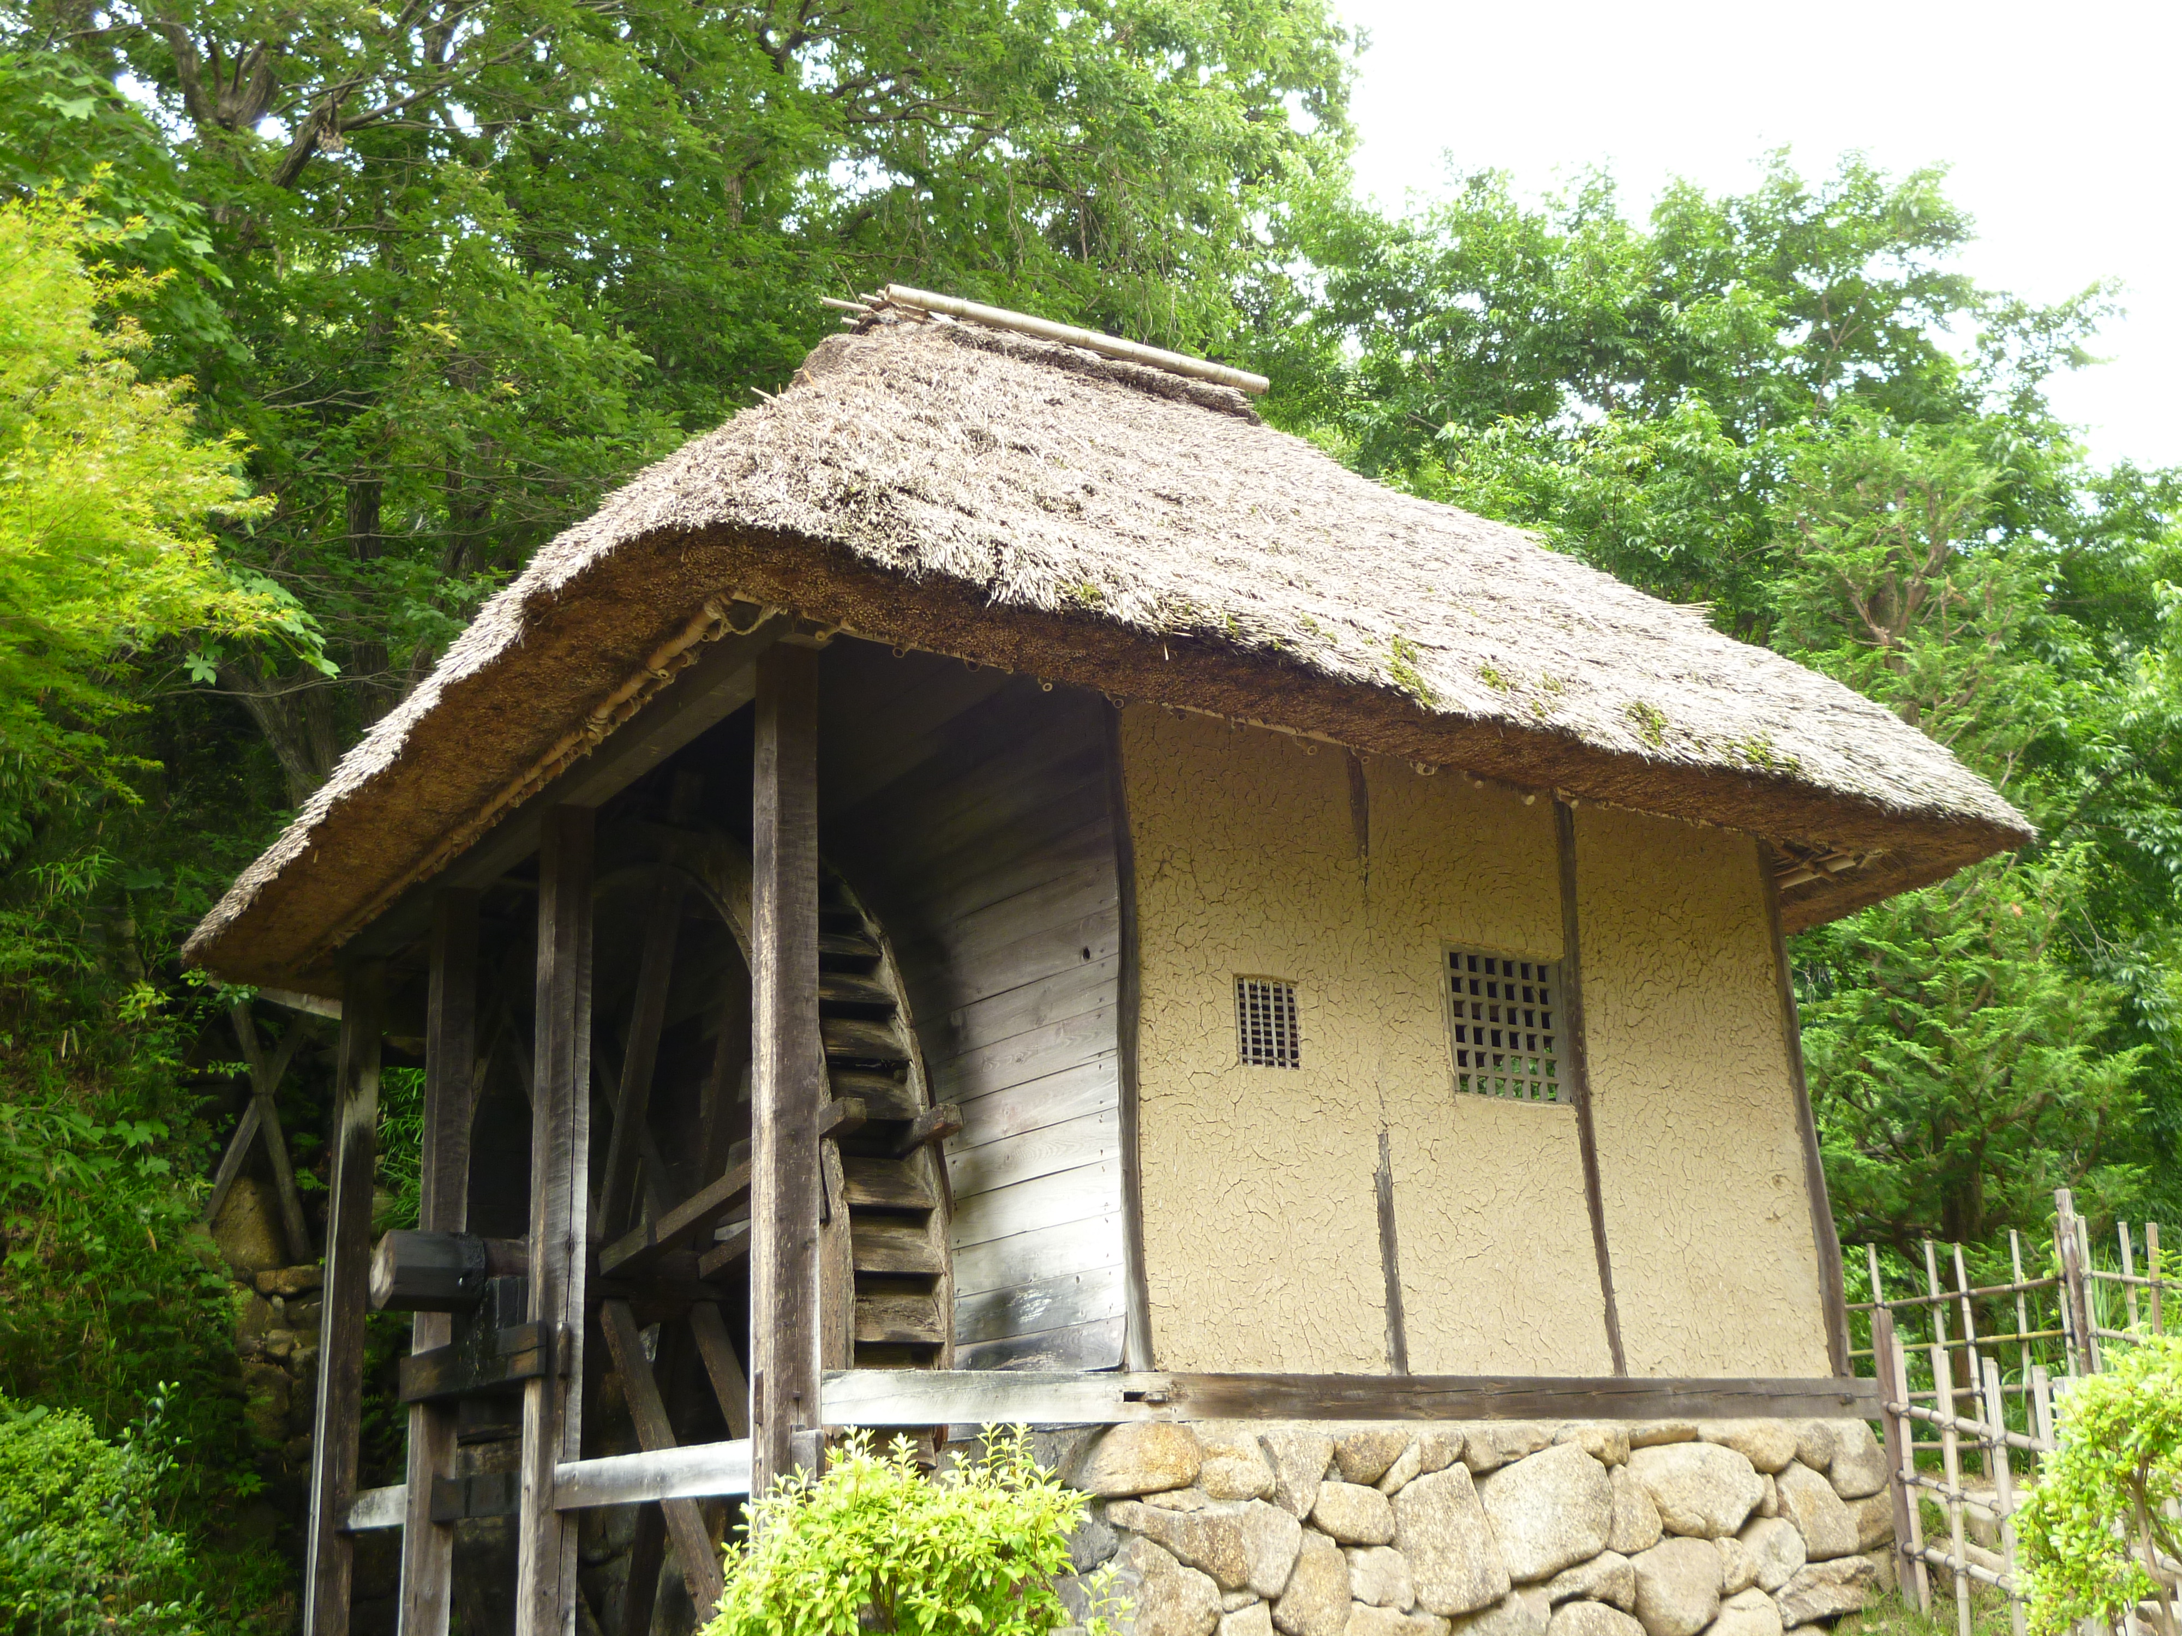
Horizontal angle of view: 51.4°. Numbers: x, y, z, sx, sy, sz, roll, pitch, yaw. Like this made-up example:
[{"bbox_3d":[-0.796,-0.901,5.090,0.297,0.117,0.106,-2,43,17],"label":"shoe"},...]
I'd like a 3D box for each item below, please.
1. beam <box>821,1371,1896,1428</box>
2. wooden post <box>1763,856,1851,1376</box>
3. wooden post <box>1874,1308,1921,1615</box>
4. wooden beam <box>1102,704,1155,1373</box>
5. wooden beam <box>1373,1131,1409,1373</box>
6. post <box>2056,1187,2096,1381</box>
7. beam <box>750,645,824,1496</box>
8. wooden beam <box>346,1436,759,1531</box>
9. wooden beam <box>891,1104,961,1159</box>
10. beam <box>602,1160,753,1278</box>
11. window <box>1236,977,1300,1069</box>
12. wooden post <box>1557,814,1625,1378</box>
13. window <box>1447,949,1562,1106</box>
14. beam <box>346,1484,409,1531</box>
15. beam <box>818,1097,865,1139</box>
[{"bbox_3d":[1.107,1.892,7.376,4.650,0.141,0.142,10,-22,-35],"label":"beam"},{"bbox_3d":[2.544,1.026,8.213,0.105,1.980,0.105,10,-21,-33],"label":"wooden post"},{"bbox_3d":[2.767,2.191,7.795,0.065,1.000,0.065,14,-24,-31],"label":"wooden post"},{"bbox_3d":[0.071,0.605,6.597,0.100,1.990,0.100,10,-21,-33],"label":"wooden beam"},{"bbox_3d":[0.948,1.421,7.426,0.090,0.787,0.090,10,-22,-35],"label":"wooden beam"},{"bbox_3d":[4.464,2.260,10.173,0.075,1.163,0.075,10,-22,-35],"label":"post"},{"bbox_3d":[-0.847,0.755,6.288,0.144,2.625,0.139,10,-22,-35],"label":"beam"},{"bbox_3d":[-1.793,2.170,7.299,0.090,0.135,3.412,10,-22,-35],"label":"wooden beam"},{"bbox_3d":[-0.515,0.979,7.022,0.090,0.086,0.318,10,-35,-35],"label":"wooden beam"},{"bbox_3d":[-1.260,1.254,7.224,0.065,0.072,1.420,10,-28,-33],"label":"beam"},{"bbox_3d":[0.561,0.673,7.386,0.263,0.289,0.060,10,-22,-35],"label":"window"},{"bbox_3d":[1.762,0.927,8.232,0.113,2.148,0.105,10,-22,-35],"label":"wooden post"},{"bbox_3d":[1.364,0.685,7.454,0.520,0.495,0.060,10,-21,-33],"label":"window"},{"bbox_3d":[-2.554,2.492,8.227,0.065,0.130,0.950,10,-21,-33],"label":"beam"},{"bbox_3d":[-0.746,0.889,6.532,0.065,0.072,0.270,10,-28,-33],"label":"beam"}]

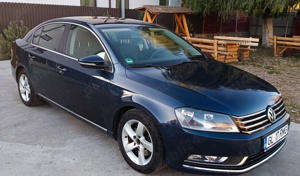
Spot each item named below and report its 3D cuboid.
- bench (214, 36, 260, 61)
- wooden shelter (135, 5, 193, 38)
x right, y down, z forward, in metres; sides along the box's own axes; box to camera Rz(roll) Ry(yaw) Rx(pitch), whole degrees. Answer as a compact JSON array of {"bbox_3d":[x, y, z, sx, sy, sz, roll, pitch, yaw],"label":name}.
[{"bbox_3d":[3.026,-1.445,10.119,1.650,0.780,0.620,9,17,29],"label":"bench"},{"bbox_3d":[0.647,-2.600,12.133,2.200,1.920,1.280,-10,18,-37],"label":"wooden shelter"}]

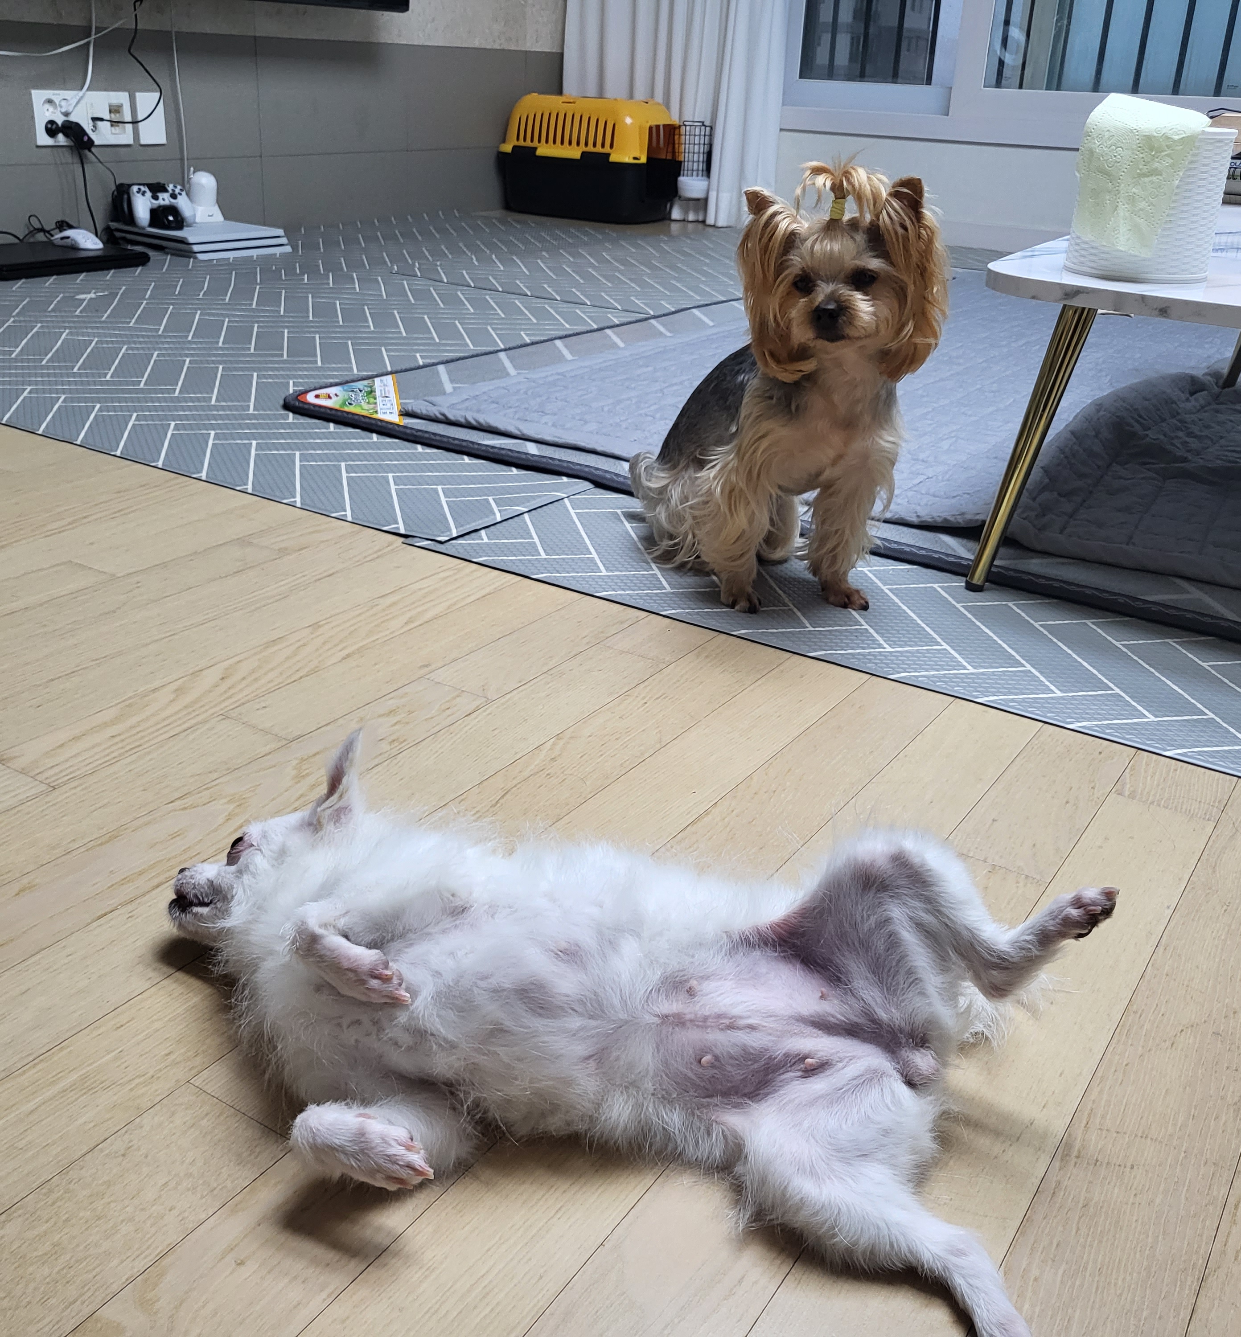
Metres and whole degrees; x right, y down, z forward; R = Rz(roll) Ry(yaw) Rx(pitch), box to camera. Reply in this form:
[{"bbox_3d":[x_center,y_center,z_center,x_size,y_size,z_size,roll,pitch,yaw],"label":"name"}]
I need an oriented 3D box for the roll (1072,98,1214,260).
[{"bbox_3d":[0.483,-0.444,1.230,0.122,0.147,0.122,11,25,18],"label":"roll"}]

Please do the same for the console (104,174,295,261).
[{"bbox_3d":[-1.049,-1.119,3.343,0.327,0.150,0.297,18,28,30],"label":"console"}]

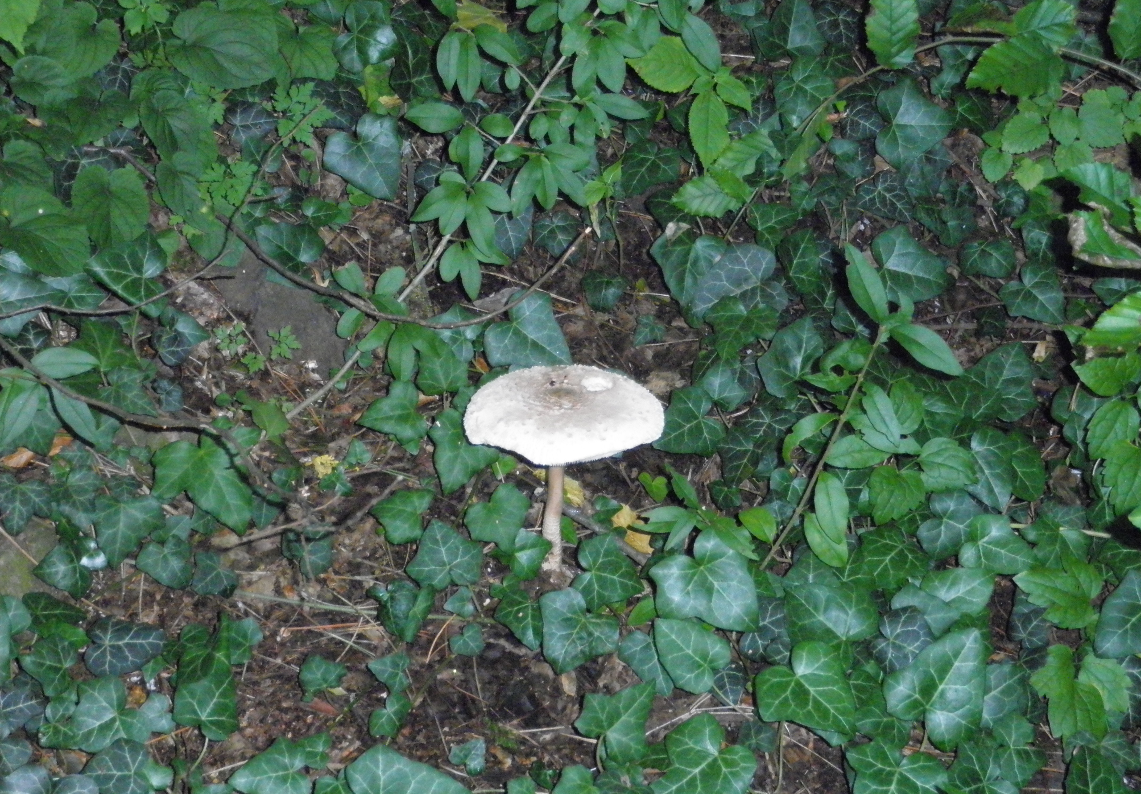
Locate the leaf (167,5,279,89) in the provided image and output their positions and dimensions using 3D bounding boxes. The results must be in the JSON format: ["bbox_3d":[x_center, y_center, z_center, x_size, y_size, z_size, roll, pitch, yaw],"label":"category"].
[{"bbox_3d":[-0.287,-0.293,2.353,0.111,0.015,0.098,19,51,16],"label":"leaf"}]

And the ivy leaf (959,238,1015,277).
[{"bbox_3d":[0.312,-0.103,2.085,0.052,0.012,0.044,-25,48,-25],"label":"ivy leaf"}]

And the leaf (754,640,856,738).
[{"bbox_3d":[0.157,0.198,1.814,0.076,0.015,0.077,-29,59,-27],"label":"leaf"}]

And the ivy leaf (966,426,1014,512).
[{"bbox_3d":[0.283,0.050,1.897,0.046,0.012,0.065,-17,60,-10],"label":"ivy leaf"}]

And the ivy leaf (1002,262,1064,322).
[{"bbox_3d":[0.369,-0.081,2.199,0.070,0.015,0.064,-30,59,-20],"label":"ivy leaf"}]

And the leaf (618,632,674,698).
[{"bbox_3d":[0.055,0.185,1.929,0.033,0.015,0.059,-18,53,-6],"label":"leaf"}]

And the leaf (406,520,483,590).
[{"bbox_3d":[-0.086,0.108,1.912,0.052,0.011,0.056,-15,61,-8],"label":"leaf"}]

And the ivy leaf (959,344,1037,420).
[{"bbox_3d":[0.302,-0.011,1.966,0.058,0.013,0.074,24,58,16],"label":"ivy leaf"}]

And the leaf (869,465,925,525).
[{"bbox_3d":[0.222,0.067,1.908,0.037,0.011,0.046,17,61,10],"label":"leaf"}]

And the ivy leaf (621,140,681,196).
[{"bbox_3d":[0.062,-0.177,2.171,0.047,0.011,0.054,23,63,13],"label":"ivy leaf"}]

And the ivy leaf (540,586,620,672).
[{"bbox_3d":[0.001,0.150,1.769,0.062,0.014,0.060,20,57,14],"label":"ivy leaf"}]

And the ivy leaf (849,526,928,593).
[{"bbox_3d":[0.214,0.115,1.914,0.056,0.015,0.055,30,55,25],"label":"ivy leaf"}]

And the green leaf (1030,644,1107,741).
[{"bbox_3d":[0.303,0.180,1.710,0.044,0.018,0.066,1,55,1],"label":"green leaf"}]

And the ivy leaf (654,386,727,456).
[{"bbox_3d":[0.086,0.017,1.995,0.058,0.011,0.060,-28,64,-15],"label":"ivy leaf"}]

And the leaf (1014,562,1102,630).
[{"bbox_3d":[0.344,0.137,1.972,0.066,0.015,0.058,15,55,14],"label":"leaf"}]

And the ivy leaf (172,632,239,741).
[{"bbox_3d":[-0.245,0.192,1.903,0.068,0.020,0.076,23,58,12],"label":"ivy leaf"}]

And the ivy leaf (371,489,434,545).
[{"bbox_3d":[-0.119,0.085,1.950,0.041,0.015,0.048,4,52,3],"label":"ivy leaf"}]

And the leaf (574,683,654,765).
[{"bbox_3d":[0.035,0.206,1.799,0.059,0.015,0.067,33,59,23],"label":"leaf"}]

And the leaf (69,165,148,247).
[{"bbox_3d":[-0.355,-0.146,2.171,0.059,0.015,0.079,-4,58,-3],"label":"leaf"}]

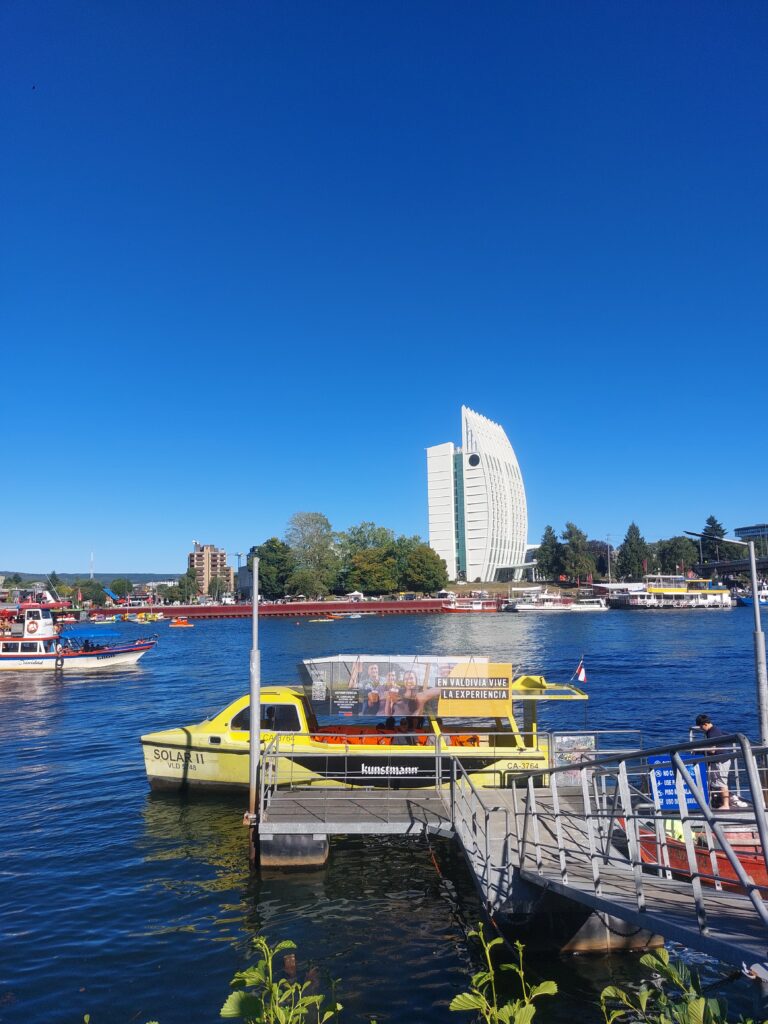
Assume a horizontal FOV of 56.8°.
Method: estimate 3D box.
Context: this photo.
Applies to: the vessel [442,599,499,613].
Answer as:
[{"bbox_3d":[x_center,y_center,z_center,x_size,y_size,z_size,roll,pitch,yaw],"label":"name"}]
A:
[{"bbox_3d":[16.691,17.945,137.000,10.400,2.900,3.200,-1,-6,0],"label":"vessel"}]

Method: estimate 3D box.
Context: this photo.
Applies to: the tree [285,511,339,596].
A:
[{"bbox_3d":[-15.930,9.448,156.000,11.500,18.300,11.500,-1,-6,0],"label":"tree"}]

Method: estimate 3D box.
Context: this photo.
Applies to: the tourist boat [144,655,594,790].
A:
[{"bbox_3d":[-0.404,4.833,16.889,9.900,2.950,2.800,-1,-6,4],"label":"tourist boat"}]

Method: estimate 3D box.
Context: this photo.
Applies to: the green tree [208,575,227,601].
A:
[{"bbox_3d":[-48.070,22.090,205.000,5.200,8.080,5.040,-1,-7,0],"label":"green tree"}]

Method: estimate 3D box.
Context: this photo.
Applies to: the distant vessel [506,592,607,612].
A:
[{"bbox_3d":[33.771,17.718,139.000,18.500,4.000,5.000,-1,-6,0],"label":"distant vessel"}]

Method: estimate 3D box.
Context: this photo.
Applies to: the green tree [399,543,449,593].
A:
[{"bbox_3d":[12.660,17.820,222.000,15.010,16.570,14.560,-1,-7,0],"label":"green tree"}]

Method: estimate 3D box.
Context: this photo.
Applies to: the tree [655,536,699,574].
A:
[{"bbox_3d":[77.451,12.577,188.000,10.000,11.500,10.000,-1,-6,0],"label":"tree"}]

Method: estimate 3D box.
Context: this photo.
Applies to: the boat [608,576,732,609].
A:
[{"bbox_3d":[55.686,15.452,138.000,22.500,6.300,6.000,-1,-6,0],"label":"boat"}]

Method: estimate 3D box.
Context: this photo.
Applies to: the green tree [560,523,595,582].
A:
[{"bbox_3d":[68.490,14.260,250.000,12.680,21.130,12.300,-1,-7,0],"label":"green tree"}]

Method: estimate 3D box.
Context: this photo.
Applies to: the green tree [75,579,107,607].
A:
[{"bbox_3d":[-80.610,22.250,195.000,8.790,7.960,8.530,-1,-7,0],"label":"green tree"}]

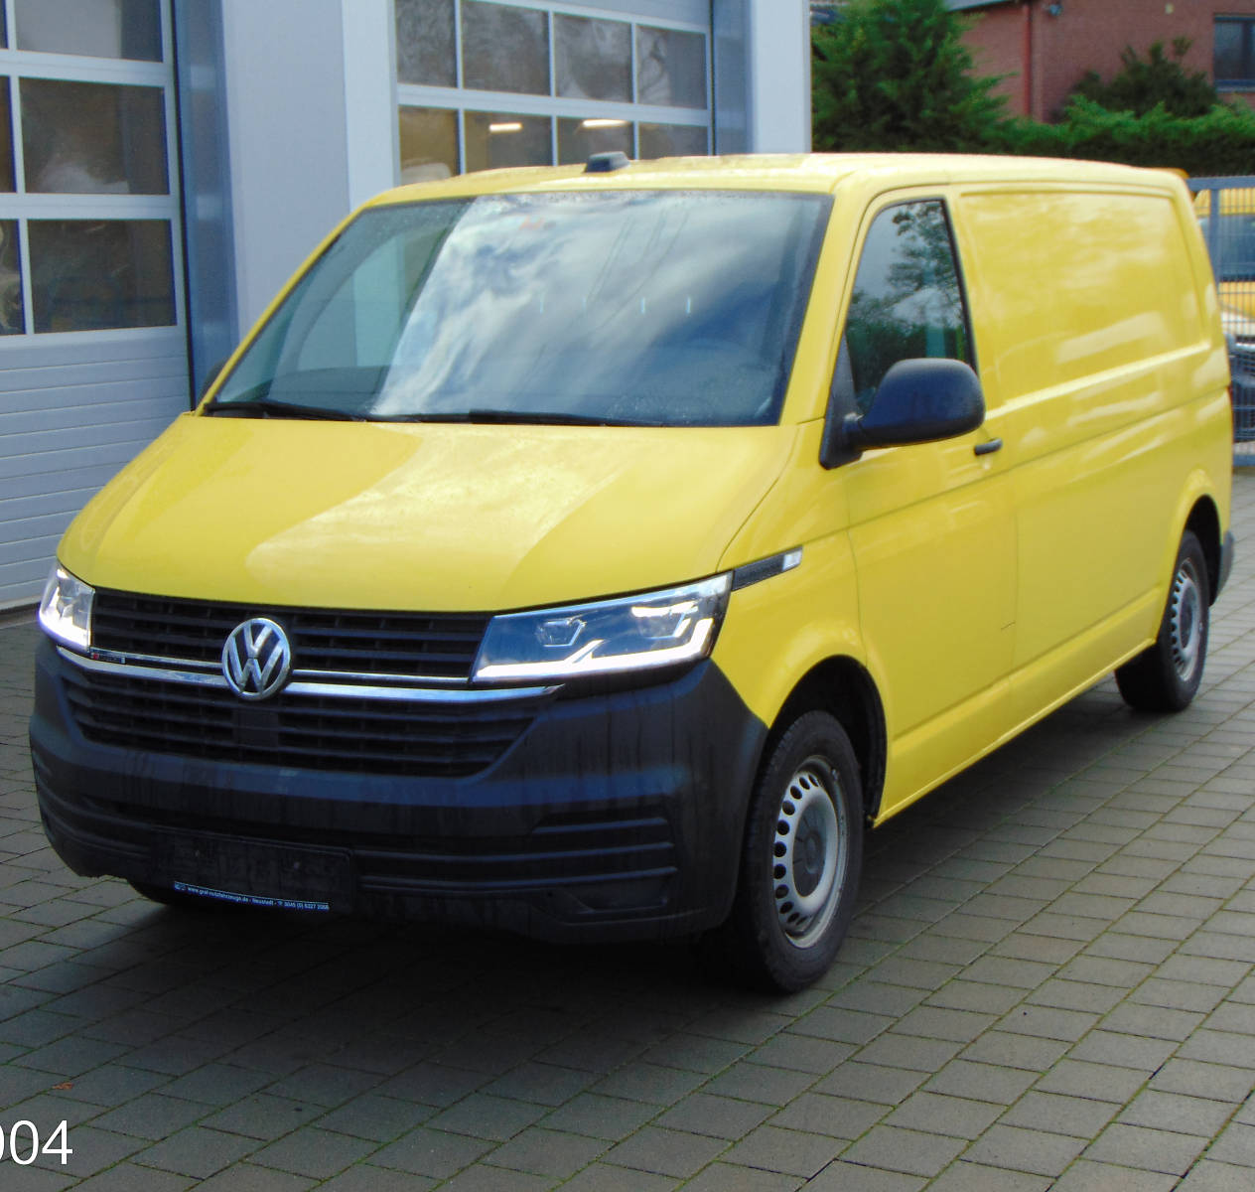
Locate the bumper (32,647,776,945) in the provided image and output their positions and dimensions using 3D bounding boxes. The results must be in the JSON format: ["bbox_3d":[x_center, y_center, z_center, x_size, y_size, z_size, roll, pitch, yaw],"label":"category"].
[{"bbox_3d":[-0.660,0.406,5.192,1.890,0.580,0.600,3,10,28],"label":"bumper"}]

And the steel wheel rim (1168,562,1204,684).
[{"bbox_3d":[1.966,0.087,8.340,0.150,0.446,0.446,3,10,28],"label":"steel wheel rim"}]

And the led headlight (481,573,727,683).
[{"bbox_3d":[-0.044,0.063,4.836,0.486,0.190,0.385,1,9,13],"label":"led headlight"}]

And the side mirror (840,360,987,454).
[{"bbox_3d":[0.673,-0.455,5.445,0.270,0.225,0.250,3,10,28],"label":"side mirror"}]

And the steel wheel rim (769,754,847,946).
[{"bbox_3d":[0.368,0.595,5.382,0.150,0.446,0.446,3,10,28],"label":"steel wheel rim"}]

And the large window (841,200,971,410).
[{"bbox_3d":[0.685,-0.729,5.817,0.050,0.545,0.830,-6,6,29],"label":"large window"}]

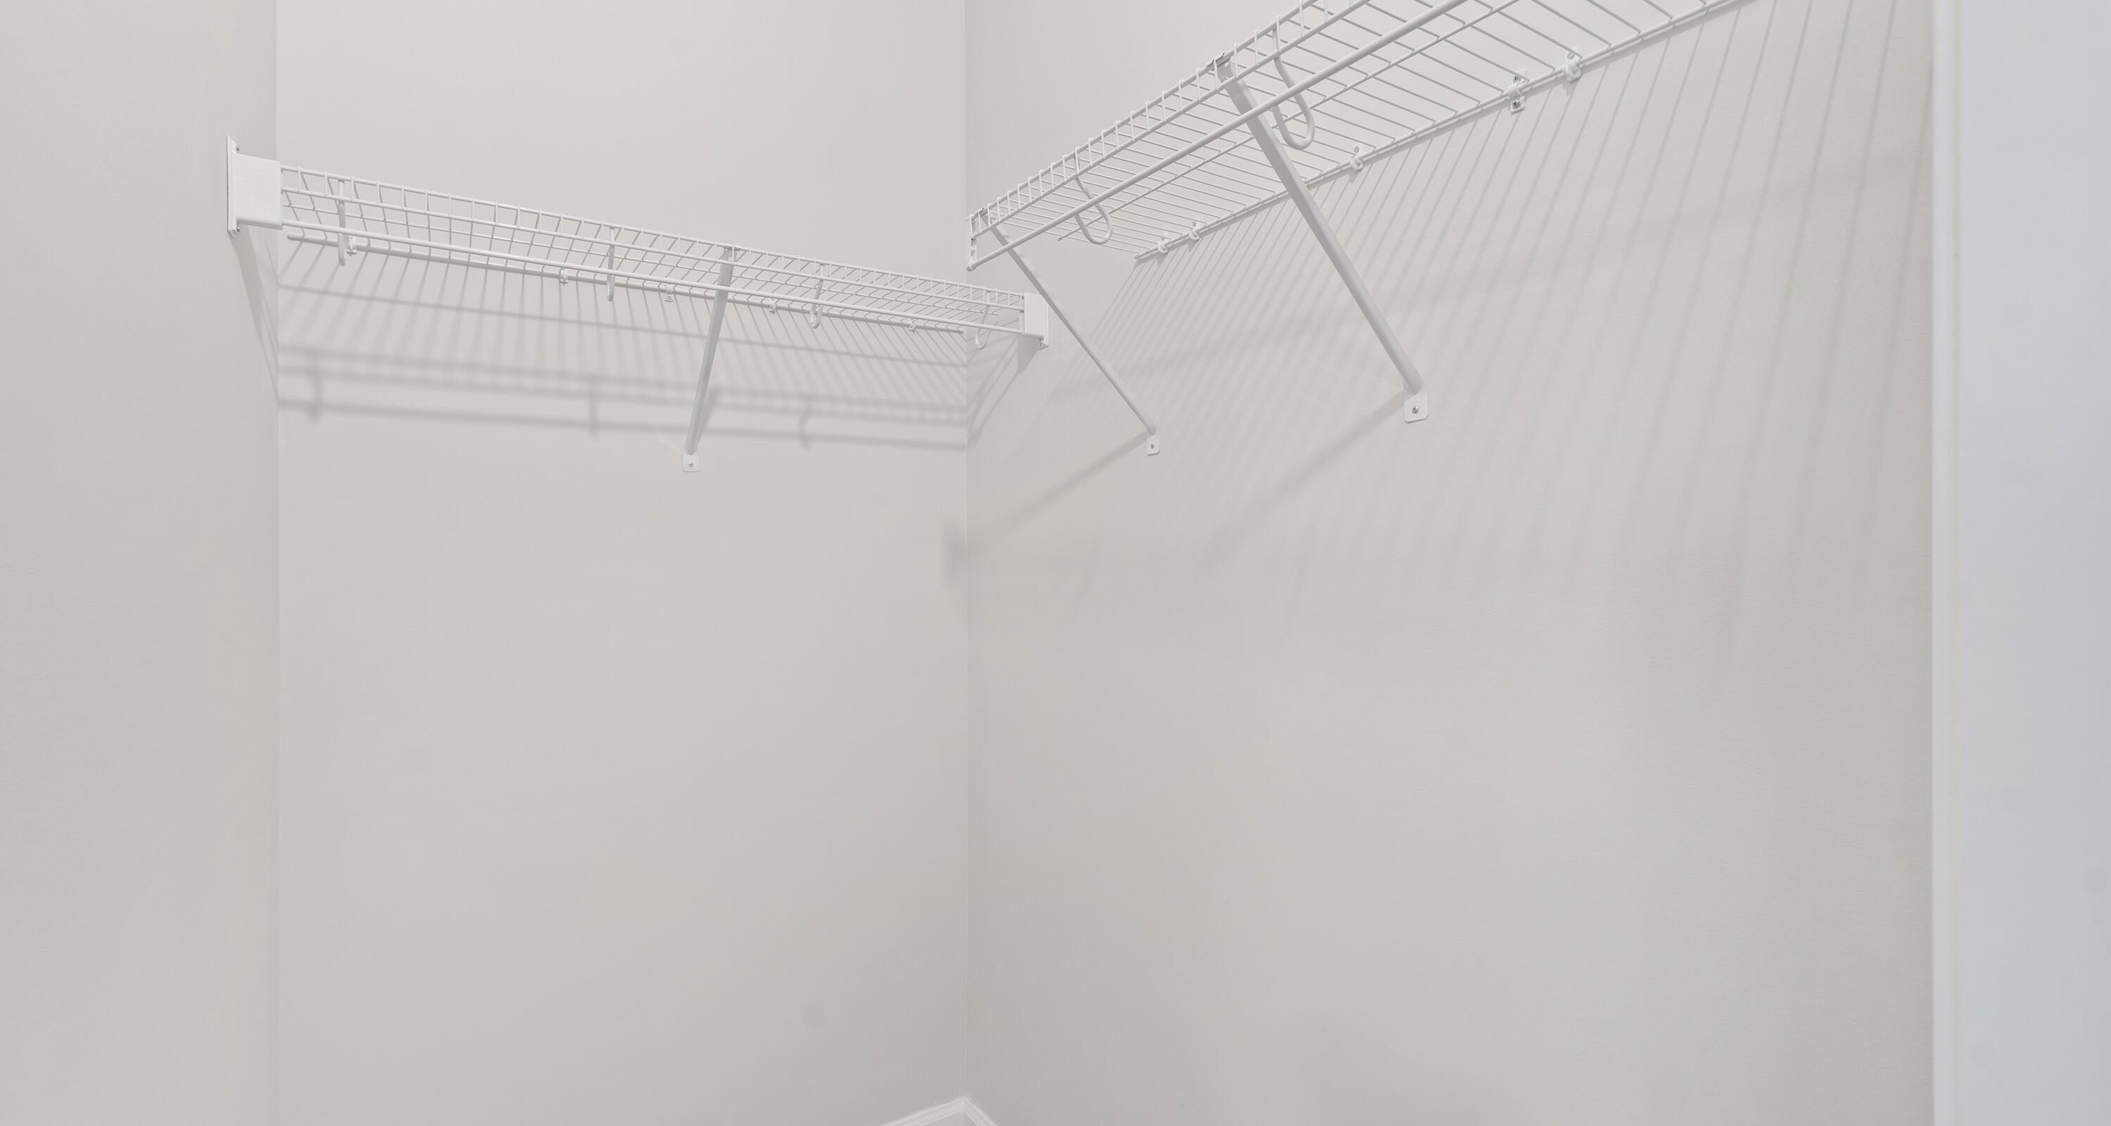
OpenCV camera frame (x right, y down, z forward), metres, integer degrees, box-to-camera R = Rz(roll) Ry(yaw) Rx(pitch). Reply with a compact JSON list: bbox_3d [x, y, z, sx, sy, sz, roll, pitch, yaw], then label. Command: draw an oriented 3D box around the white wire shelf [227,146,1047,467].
[{"bbox_3d":[-0.587,-0.339,1.488,1.152,0.345,0.318,0,0,-32],"label":"white wire shelf"}]

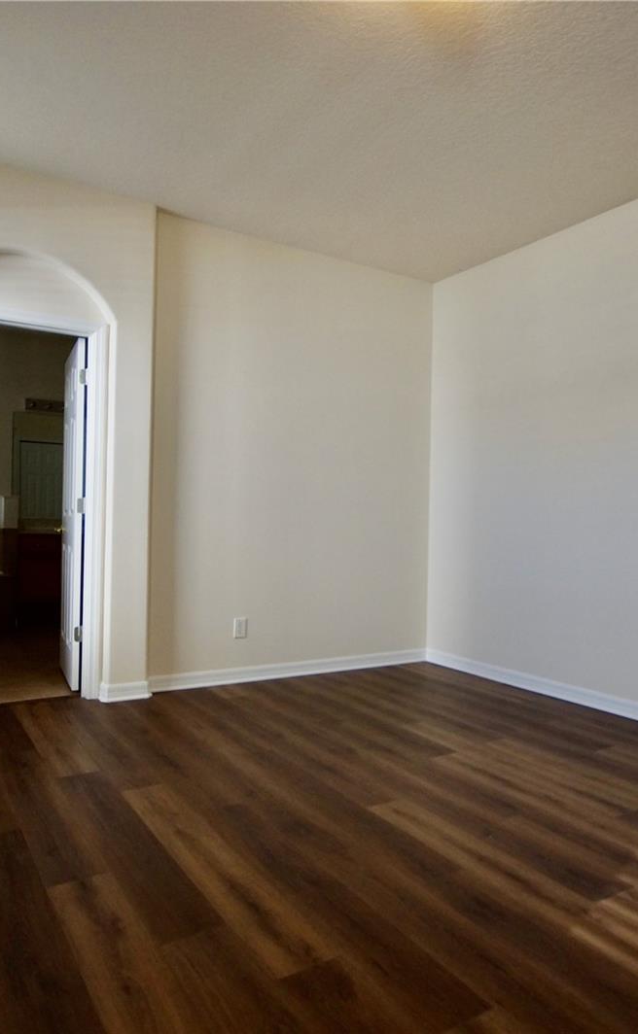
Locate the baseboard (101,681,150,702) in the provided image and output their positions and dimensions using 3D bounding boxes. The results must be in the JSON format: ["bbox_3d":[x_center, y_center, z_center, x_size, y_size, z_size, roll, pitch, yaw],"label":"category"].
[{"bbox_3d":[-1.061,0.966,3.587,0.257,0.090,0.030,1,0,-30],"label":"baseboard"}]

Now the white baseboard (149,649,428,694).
[{"bbox_3d":[-0.104,0.984,4.212,2.009,0.091,0.016,1,0,-29],"label":"white baseboard"}]

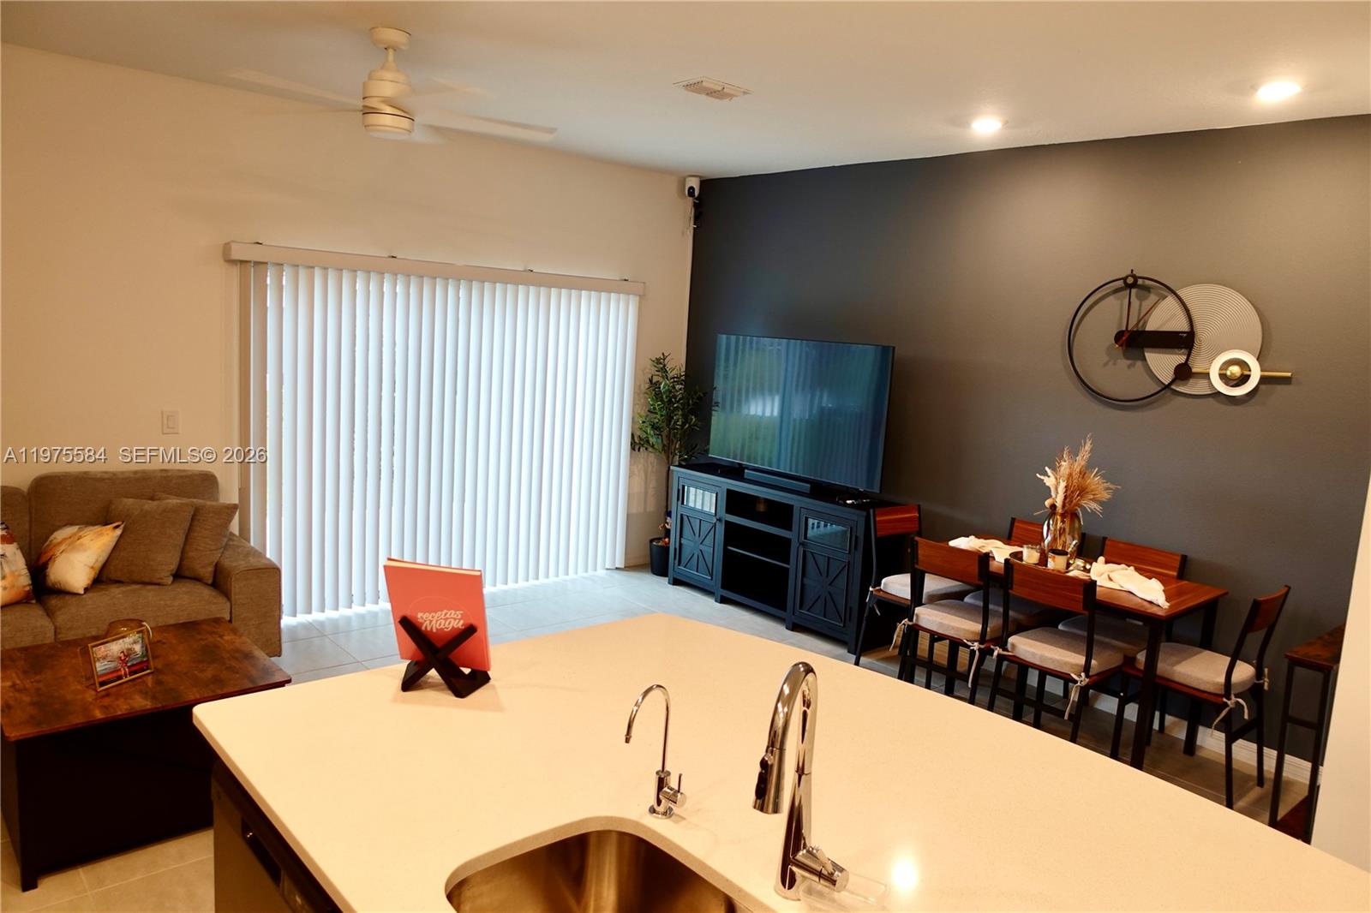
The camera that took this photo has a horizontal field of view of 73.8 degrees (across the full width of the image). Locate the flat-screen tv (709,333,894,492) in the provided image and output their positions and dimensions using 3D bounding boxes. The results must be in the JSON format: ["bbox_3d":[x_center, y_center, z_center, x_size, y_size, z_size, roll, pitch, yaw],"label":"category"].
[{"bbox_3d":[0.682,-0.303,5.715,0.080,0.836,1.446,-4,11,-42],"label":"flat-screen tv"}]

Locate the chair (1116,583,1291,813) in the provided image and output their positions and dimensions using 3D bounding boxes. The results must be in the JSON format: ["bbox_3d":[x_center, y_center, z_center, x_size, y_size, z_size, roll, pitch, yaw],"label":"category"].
[{"bbox_3d":[2.154,0.938,3.831,0.430,0.865,0.500,-4,10,-41],"label":"chair"}]

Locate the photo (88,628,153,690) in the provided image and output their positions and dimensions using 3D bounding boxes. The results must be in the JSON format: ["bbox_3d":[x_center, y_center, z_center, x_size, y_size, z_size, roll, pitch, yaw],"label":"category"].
[{"bbox_3d":[-1.902,0.679,3.061,0.050,0.155,0.196,-7,4,23],"label":"photo"}]

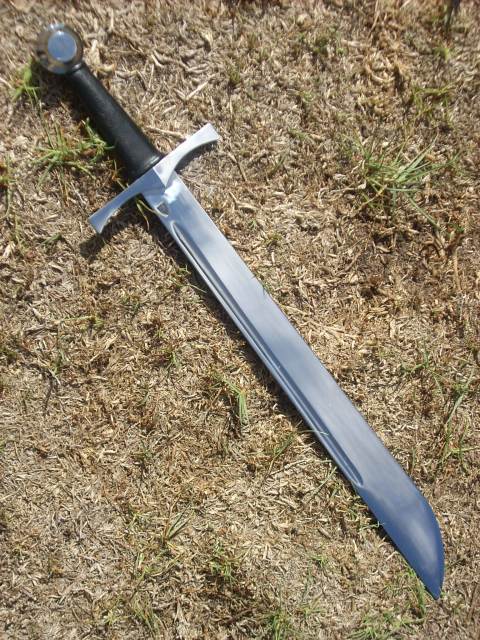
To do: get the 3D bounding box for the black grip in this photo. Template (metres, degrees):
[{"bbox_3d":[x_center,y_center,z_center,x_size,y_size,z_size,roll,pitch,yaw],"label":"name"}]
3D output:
[{"bbox_3d":[-0.127,-0.202,1.008,0.038,0.030,0.123,-42,109,-20],"label":"black grip"}]

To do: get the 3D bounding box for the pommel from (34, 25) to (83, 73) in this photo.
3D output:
[{"bbox_3d":[-0.176,-0.266,0.980,0.048,0.028,0.048,-1,92,-27],"label":"pommel"}]

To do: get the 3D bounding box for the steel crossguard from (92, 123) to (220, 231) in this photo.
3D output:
[{"bbox_3d":[-0.088,-0.146,1.029,0.172,0.022,0.024,-42,109,-20],"label":"steel crossguard"}]

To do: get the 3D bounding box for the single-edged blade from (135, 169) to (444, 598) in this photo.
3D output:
[{"bbox_3d":[0.096,0.084,1.131,0.073,0.008,0.611,-43,109,-19],"label":"single-edged blade"}]

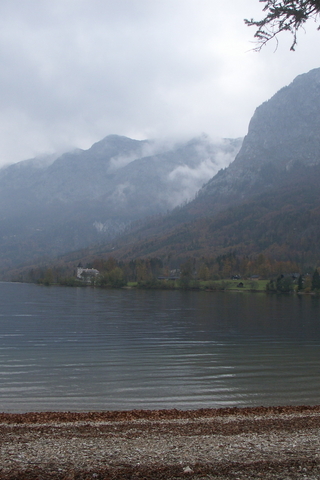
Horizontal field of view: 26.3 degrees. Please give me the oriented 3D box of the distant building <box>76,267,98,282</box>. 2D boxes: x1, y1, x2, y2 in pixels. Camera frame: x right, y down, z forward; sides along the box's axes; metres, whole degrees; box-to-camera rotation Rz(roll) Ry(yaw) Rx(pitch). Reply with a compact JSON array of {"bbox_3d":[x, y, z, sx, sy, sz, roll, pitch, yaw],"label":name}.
[{"bbox_3d":[-76.305,35.995,720.000,23.000,17.500,15.000,2,-4,-6],"label":"distant building"}]

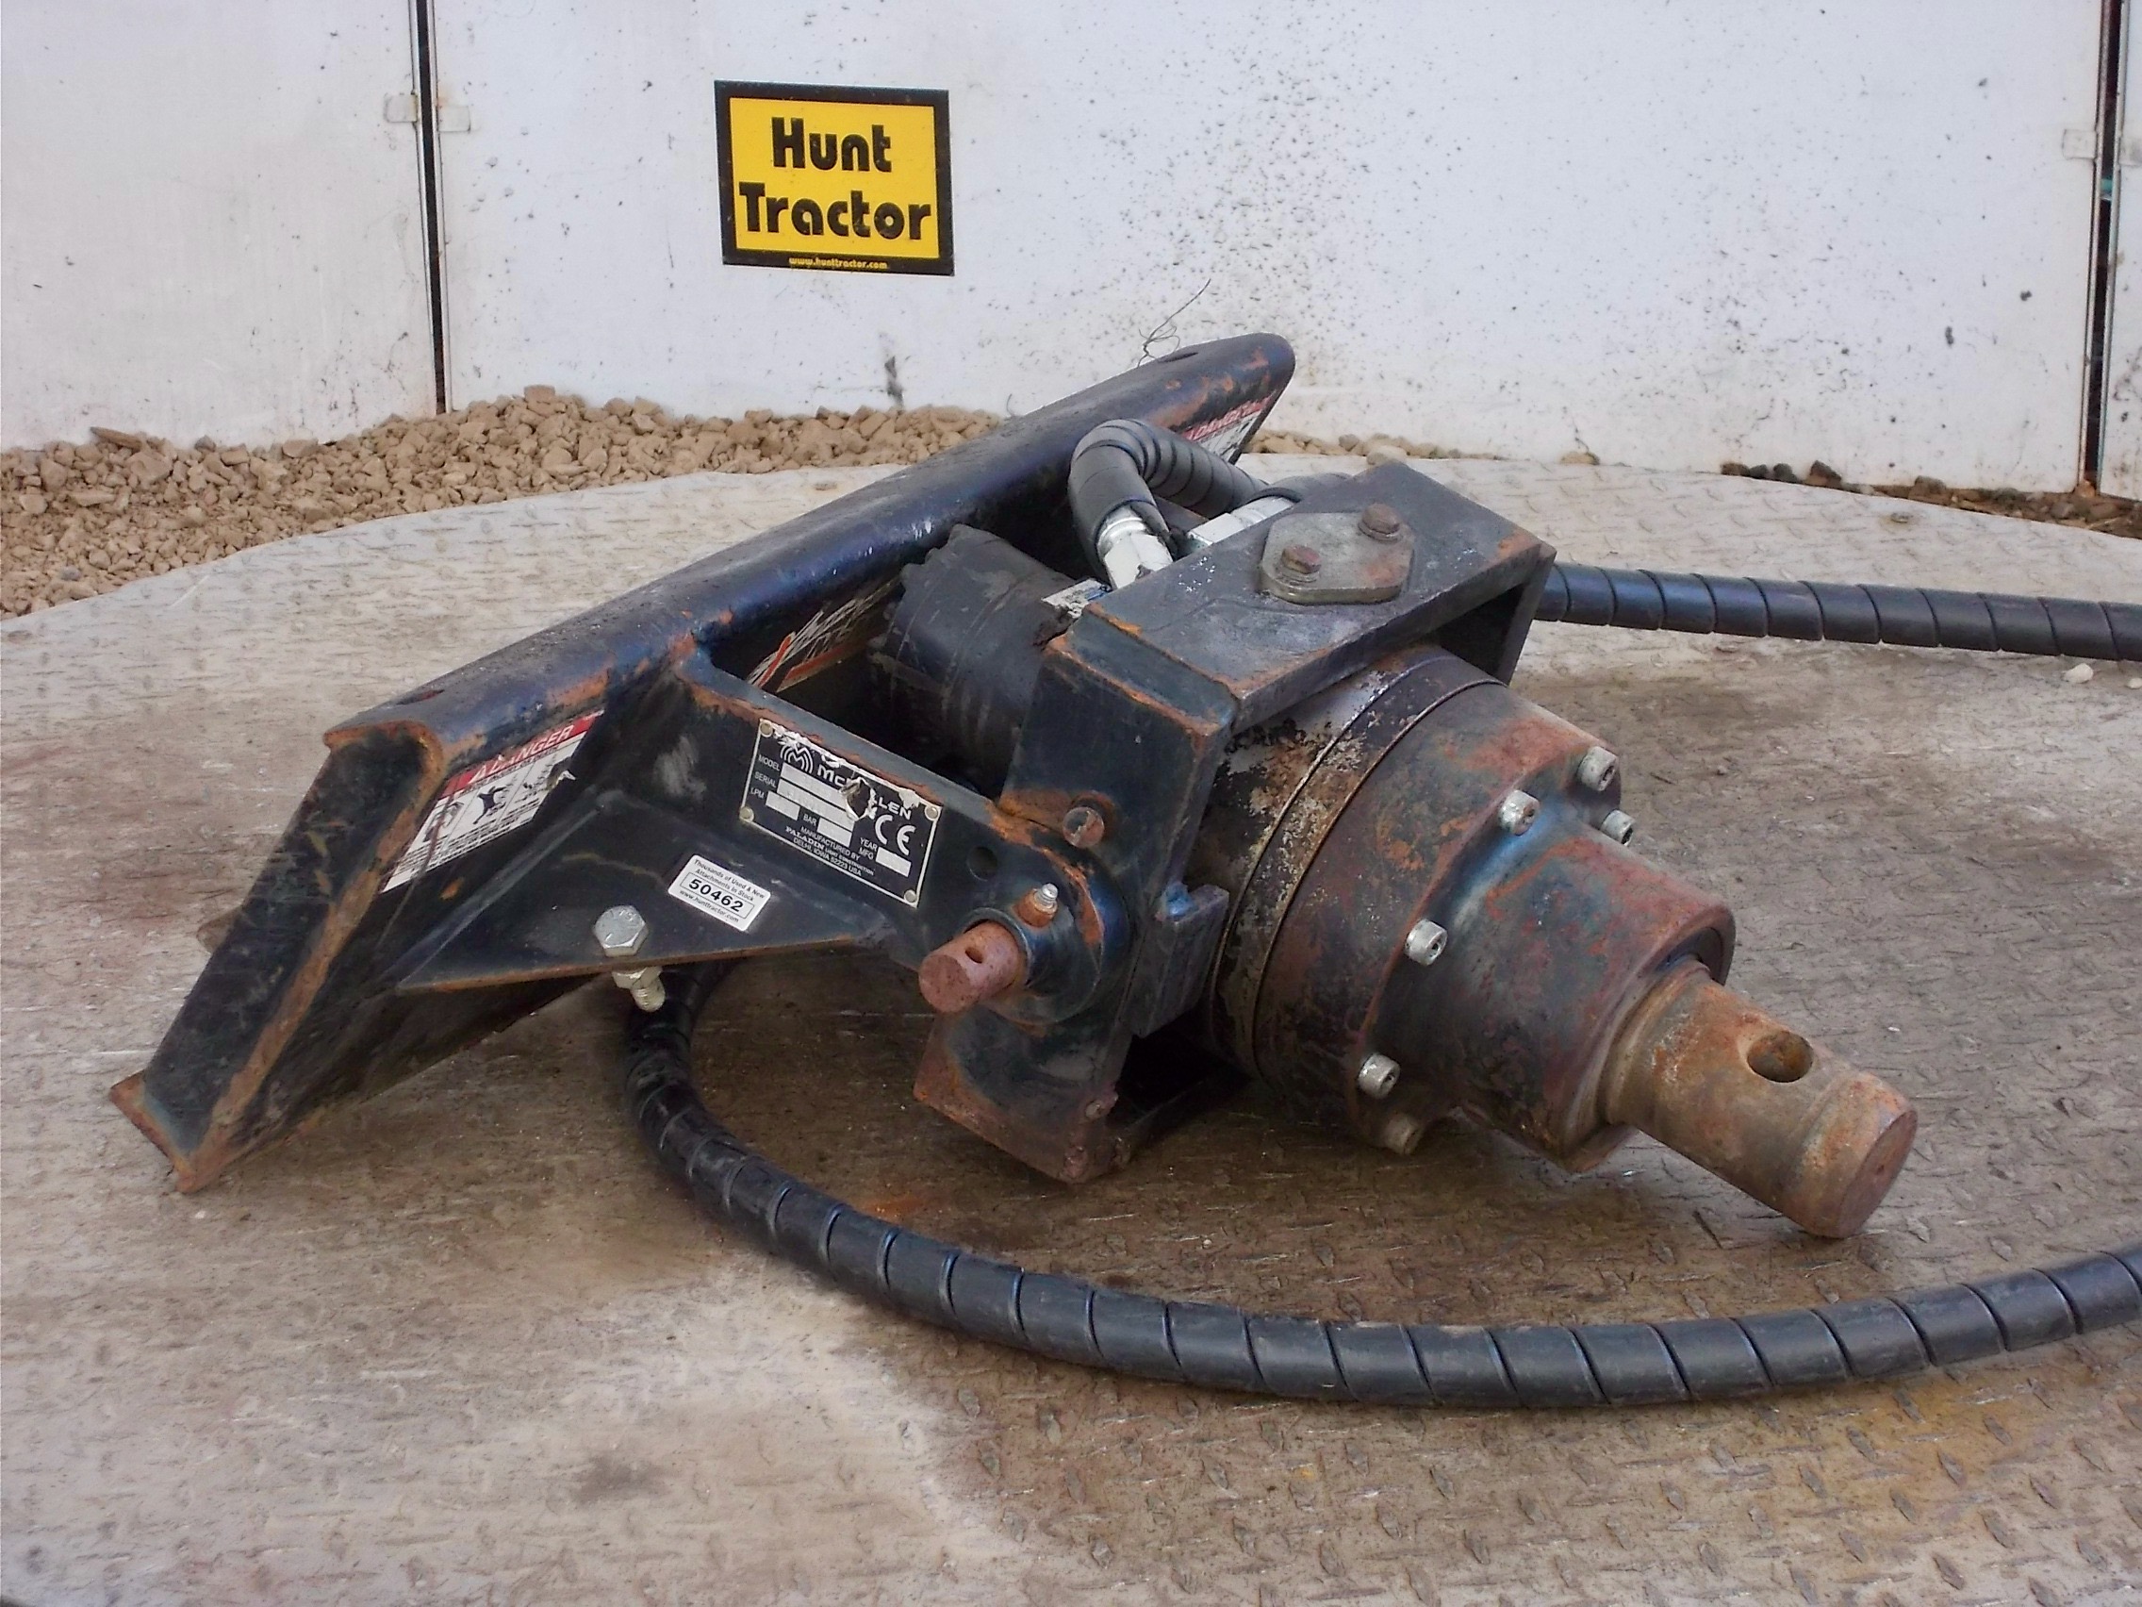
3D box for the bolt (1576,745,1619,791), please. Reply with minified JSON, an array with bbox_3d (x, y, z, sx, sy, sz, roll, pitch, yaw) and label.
[{"bbox_3d":[0.212,-0.014,2.472,0.010,0.015,0.015,31,31,22],"label":"bolt"}]

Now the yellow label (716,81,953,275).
[{"bbox_3d":[-0.130,-0.345,3.380,0.131,0.104,0.001,2,19,7],"label":"yellow label"}]

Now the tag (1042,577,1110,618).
[{"bbox_3d":[0.002,-0.085,2.547,0.018,0.001,0.042,31,31,22],"label":"tag"}]

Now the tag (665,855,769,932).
[{"bbox_3d":[-0.142,0.036,2.487,0.038,0.001,0.019,28,69,19],"label":"tag"}]

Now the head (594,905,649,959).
[{"bbox_3d":[-0.182,0.051,2.474,0.022,0.008,0.019,-8,62,2],"label":"head"}]

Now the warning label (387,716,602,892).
[{"bbox_3d":[-0.229,-0.001,2.426,0.001,0.068,0.099,44,35,13],"label":"warning label"}]

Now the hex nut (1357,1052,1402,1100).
[{"bbox_3d":[0.122,0.108,2.438,0.010,0.015,0.015,31,31,22],"label":"hex nut"}]

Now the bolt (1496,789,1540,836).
[{"bbox_3d":[0.177,0.004,2.420,0.010,0.015,0.015,31,31,22],"label":"bolt"}]

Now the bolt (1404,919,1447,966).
[{"bbox_3d":[0.139,0.054,2.406,0.010,0.015,0.015,31,31,22],"label":"bolt"}]

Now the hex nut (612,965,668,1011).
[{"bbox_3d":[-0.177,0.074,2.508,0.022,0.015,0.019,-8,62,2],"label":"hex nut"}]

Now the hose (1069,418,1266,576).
[{"bbox_3d":[0.042,-0.136,2.622,0.055,0.087,0.191,5,20,15],"label":"hose"}]

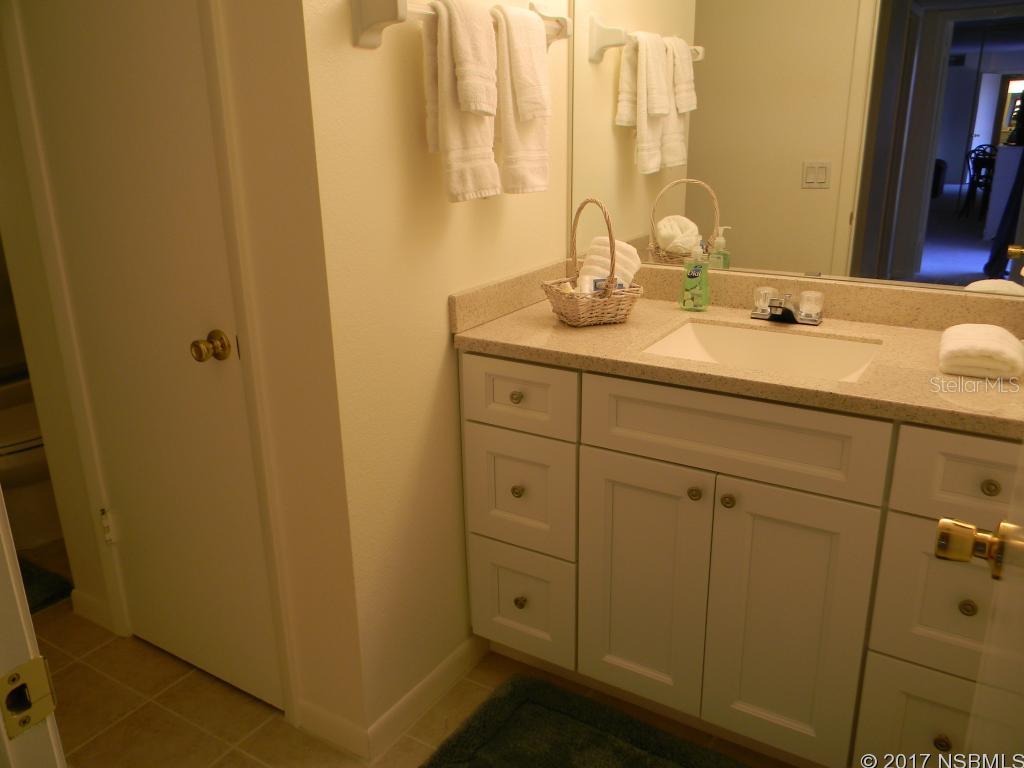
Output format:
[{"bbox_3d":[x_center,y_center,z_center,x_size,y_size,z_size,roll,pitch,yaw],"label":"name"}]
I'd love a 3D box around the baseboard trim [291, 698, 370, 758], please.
[{"bbox_3d":[-0.403,0.772,1.863,0.228,0.084,0.015,10,21,31],"label":"baseboard trim"}]

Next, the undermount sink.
[{"bbox_3d":[0.528,0.000,1.762,0.440,0.150,0.330,10,21,31],"label":"undermount sink"}]

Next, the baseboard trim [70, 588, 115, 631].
[{"bbox_3d":[-1.175,0.634,2.331,0.195,0.084,0.015,10,21,31],"label":"baseboard trim"}]

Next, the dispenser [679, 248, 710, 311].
[{"bbox_3d":[0.452,-0.266,2.043,0.080,0.166,0.053,10,21,31],"label":"dispenser"}]

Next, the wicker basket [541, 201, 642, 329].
[{"bbox_3d":[0.186,-0.287,1.934,0.175,0.282,0.195,-8,19,-20],"label":"wicker basket"}]

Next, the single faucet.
[{"bbox_3d":[0.622,-0.175,1.899,0.158,0.076,0.138,10,21,31],"label":"single faucet"}]

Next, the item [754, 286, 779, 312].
[{"bbox_3d":[0.601,-0.200,1.958,0.055,0.060,0.055,10,21,31],"label":"item"}]

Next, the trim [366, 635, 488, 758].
[{"bbox_3d":[-0.192,0.727,1.990,0.015,0.084,0.468,10,21,31],"label":"trim"}]

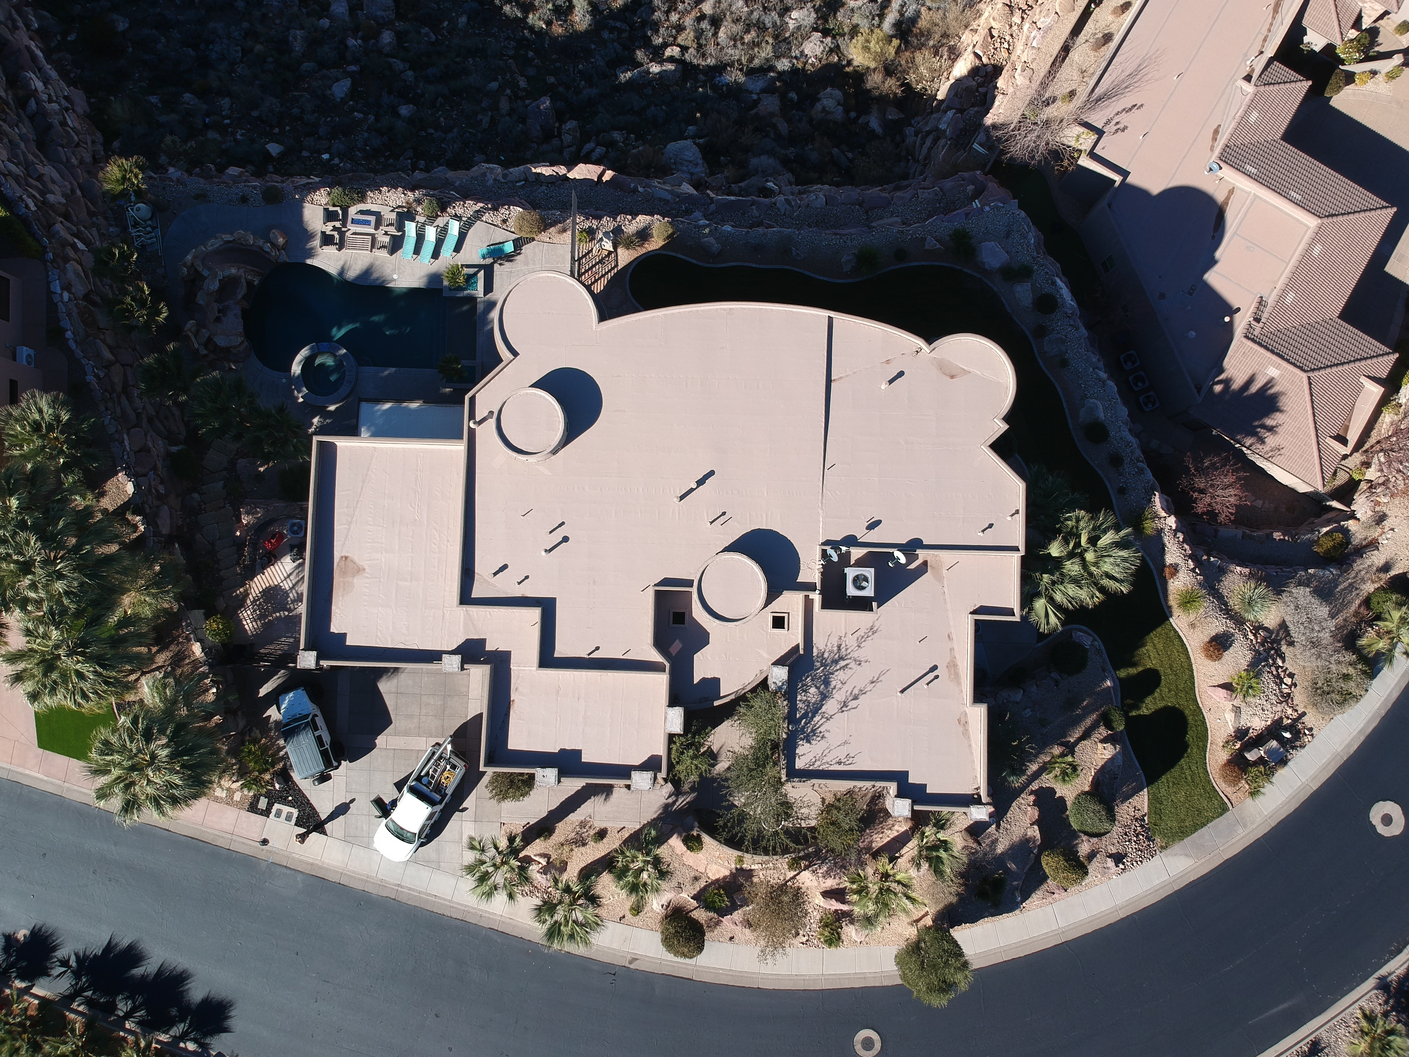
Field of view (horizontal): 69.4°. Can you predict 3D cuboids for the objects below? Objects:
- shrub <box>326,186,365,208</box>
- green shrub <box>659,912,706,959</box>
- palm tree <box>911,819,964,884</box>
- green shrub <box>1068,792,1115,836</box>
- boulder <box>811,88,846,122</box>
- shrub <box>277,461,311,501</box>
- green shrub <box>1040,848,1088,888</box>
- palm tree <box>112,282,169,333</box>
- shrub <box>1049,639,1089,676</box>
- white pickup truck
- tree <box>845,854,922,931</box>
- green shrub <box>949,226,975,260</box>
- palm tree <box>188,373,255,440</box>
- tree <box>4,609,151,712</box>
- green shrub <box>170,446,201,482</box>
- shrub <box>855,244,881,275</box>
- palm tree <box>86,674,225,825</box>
[{"bbox_3d":[-18.710,-17.310,52.830,1.860,1.100,1.060,0,86,0],"label":"shrub"},{"bbox_3d":[-1.064,19.675,49.157,2.100,2.000,2.050,0,86,0],"label":"green shrub"},{"bbox_3d":[10.400,14.400,46.800,2.400,2.900,2.700,0,90,0],"label":"palm tree"},{"bbox_3d":[18.730,13.840,49.380,2.090,2.300,2.050,0,86,0],"label":"green shrub"},{"bbox_3d":[7.898,-27.115,65.188,2.100,1.500,2.100,0,86,0],"label":"boulder"},{"bbox_3d":[-20.438,-2.363,50.789,1.760,1.600,1.970,2,86,0],"label":"shrub"},{"bbox_3d":[17.170,16.199,48.538,2.190,1.500,1.830,2,86,0],"label":"green shrub"},{"bbox_3d":[-27.580,-10.650,50.850,2.520,4.400,2.440,0,86,0],"label":"palm tree"},{"bbox_3d":[18.044,6.396,50.317,1.850,1.500,1.700,0,86,0],"label":"shrub"},{"bbox_3d":[-14.001,13.525,49.880,2.000,1.900,5.800,31,87,3],"label":"white pickup truck"},{"bbox_3d":[8.369,17.118,48.323,3.400,3.500,3.400,0,86,0],"label":"tree"},{"bbox_3d":[13.435,-14.842,53.076,1.250,1.100,1.500,0,86,0],"label":"green shrub"},{"bbox_3d":[-23.621,-5.913,50.586,3.180,3.500,3.180,2,86,0],"label":"palm tree"},{"bbox_3d":[-27.300,5.600,46.200,5.400,6.300,5.000,0,90,0],"label":"tree"},{"bbox_3d":[-26.685,-3.311,52.318,1.450,1.300,1.600,0,86,0],"label":"green shrub"},{"bbox_3d":[7.760,-12.800,48.300,1.250,1.000,1.350,0,90,0],"label":"shrub"},{"bbox_3d":[-23.600,9.500,45.800,5.500,6.300,5.800,0,90,0],"label":"palm tree"}]

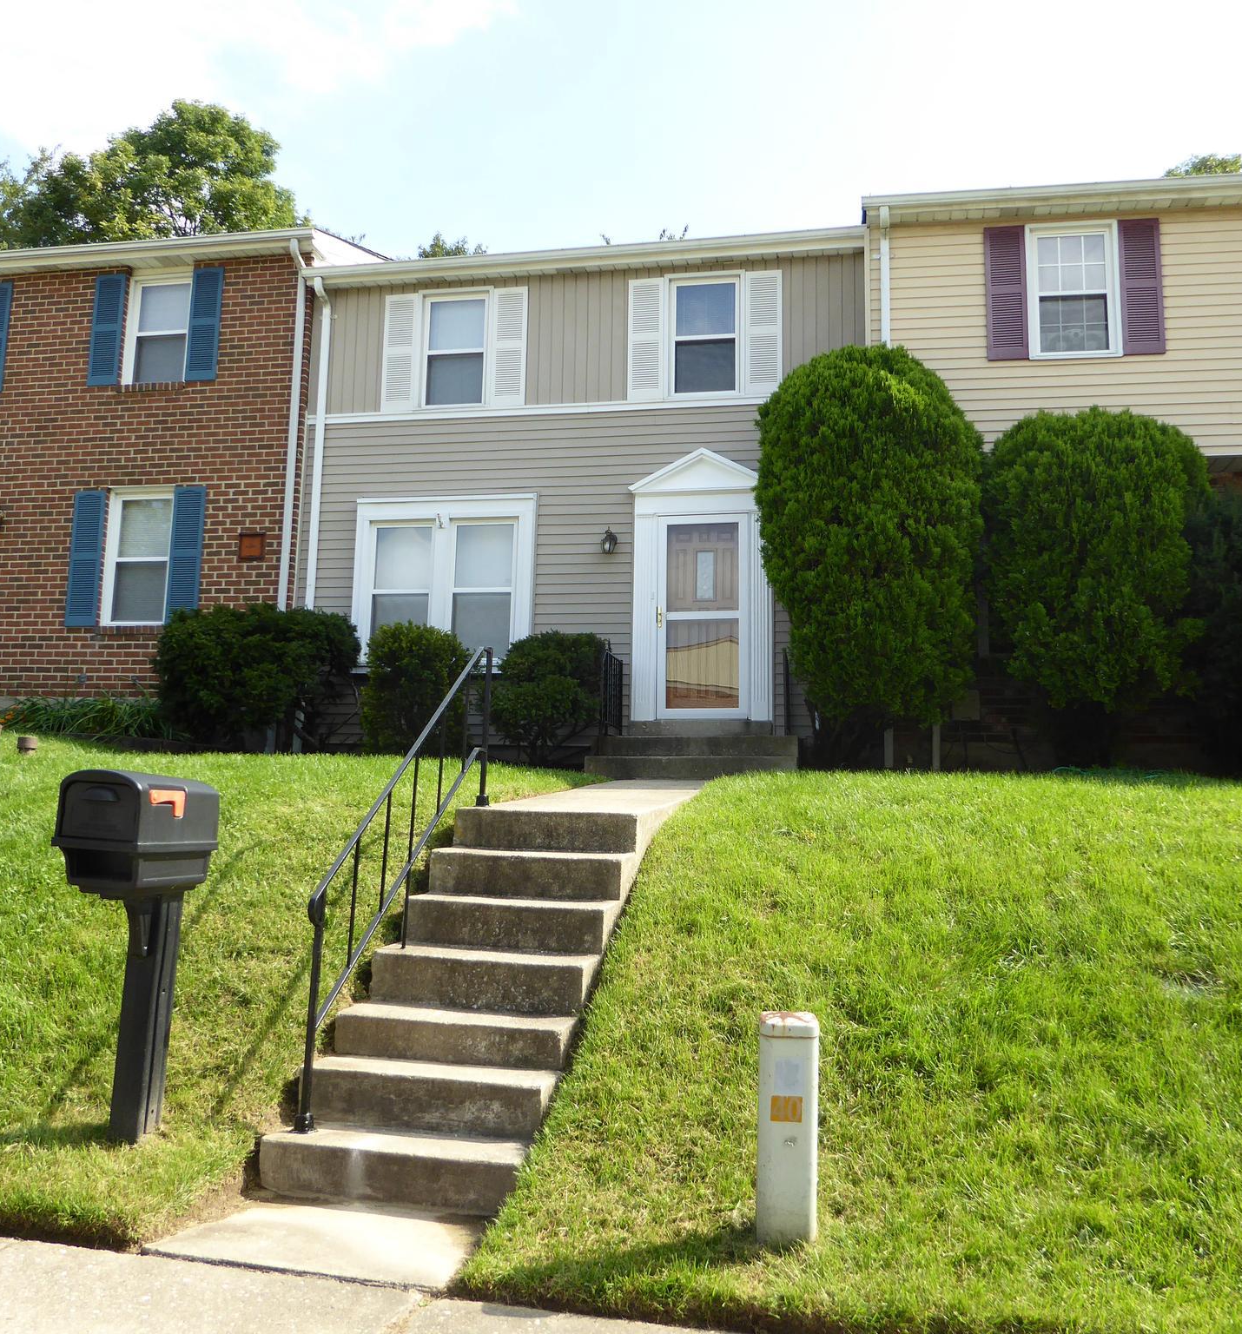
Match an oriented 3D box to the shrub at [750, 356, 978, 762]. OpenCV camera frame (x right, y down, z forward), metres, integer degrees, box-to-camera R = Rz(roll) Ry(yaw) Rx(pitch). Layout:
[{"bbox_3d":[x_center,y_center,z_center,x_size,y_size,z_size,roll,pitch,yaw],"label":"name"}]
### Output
[{"bbox_3d":[2.149,-0.965,11.198,1.893,3.875,1.799,-1,-8,10],"label":"shrub"}]

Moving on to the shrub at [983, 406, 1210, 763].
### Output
[{"bbox_3d":[3.944,-0.638,10.692,1.714,3.177,1.628,-1,-8,10],"label":"shrub"}]

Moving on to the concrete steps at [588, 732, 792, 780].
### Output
[{"bbox_3d":[0.724,0.878,11.891,1.840,0.410,1.300,-1,-8,10],"label":"concrete steps"}]

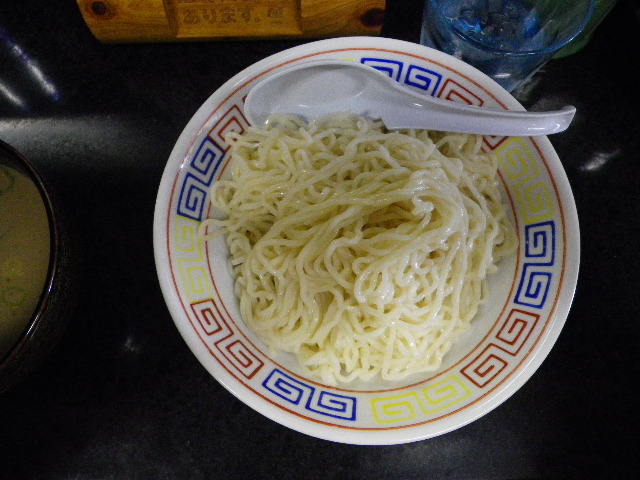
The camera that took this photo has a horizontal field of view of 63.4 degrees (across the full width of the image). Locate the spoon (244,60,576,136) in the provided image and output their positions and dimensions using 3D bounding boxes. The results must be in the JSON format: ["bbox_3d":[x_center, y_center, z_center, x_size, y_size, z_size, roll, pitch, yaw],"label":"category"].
[{"bbox_3d":[0.045,-0.068,0.277,0.168,0.040,0.046,2,114,-3],"label":"spoon"}]

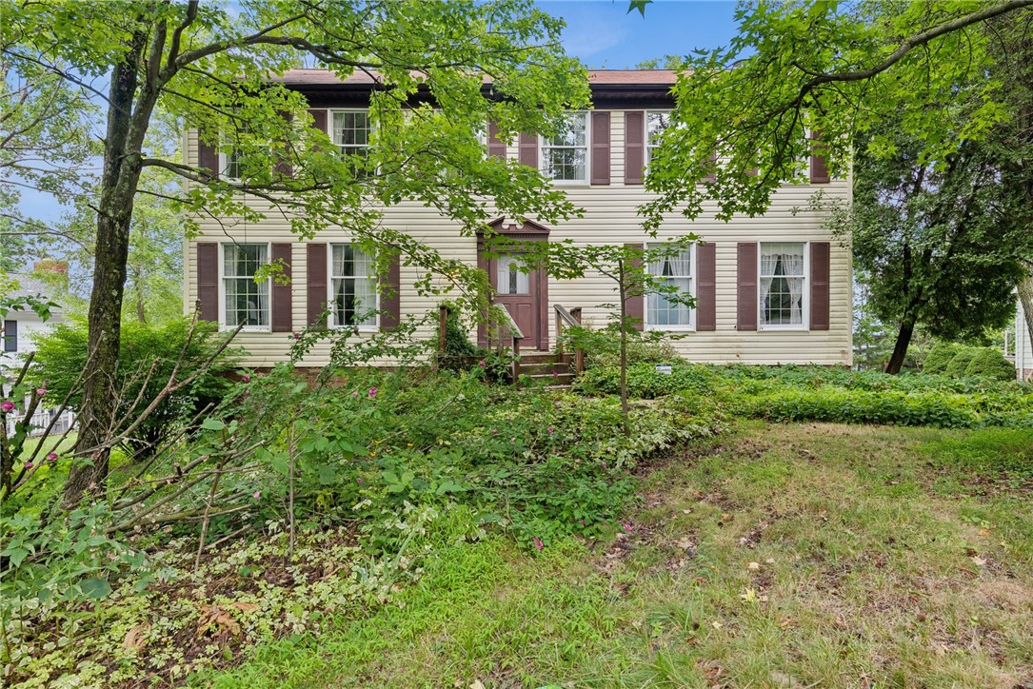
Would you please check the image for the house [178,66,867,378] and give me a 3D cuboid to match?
[{"bbox_3d":[0.020,-3.400,16.200,13.700,8.000,8.700,0,0,-1],"label":"house"}]

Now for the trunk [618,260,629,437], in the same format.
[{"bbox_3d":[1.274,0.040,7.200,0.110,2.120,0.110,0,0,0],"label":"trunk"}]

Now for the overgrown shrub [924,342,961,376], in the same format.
[{"bbox_3d":[13.537,0.495,19.000,1.400,1.220,1.400,0,0,0],"label":"overgrown shrub"}]

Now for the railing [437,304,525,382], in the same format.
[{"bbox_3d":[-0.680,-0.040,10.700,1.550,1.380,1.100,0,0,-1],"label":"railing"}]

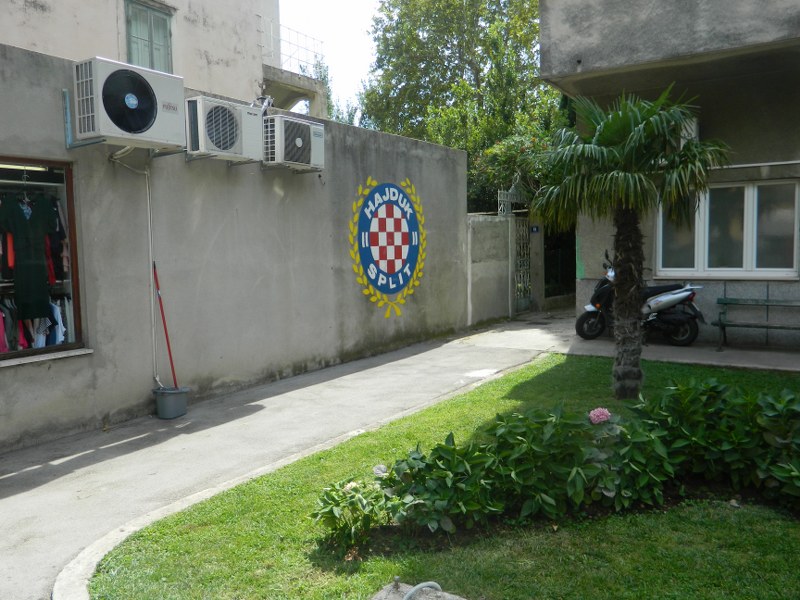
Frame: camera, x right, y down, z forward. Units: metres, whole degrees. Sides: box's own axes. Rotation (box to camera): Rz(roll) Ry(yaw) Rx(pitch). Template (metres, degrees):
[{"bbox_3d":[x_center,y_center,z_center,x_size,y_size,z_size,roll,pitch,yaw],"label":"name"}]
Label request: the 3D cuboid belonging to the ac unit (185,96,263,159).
[{"bbox_3d":[-1.615,-1.546,5.971,0.260,0.474,0.711,2,6,34],"label":"ac unit"}]

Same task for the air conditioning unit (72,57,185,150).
[{"bbox_3d":[-2.148,-1.544,5.208,0.300,0.575,0.787,2,6,34],"label":"air conditioning unit"}]

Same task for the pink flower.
[{"bbox_3d":[1.286,0.741,4.150,0.150,0.115,0.150,1,5,17],"label":"pink flower"}]

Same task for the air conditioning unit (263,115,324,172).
[{"bbox_3d":[-1.092,-1.611,6.747,0.255,0.466,0.641,2,6,34],"label":"air conditioning unit"}]

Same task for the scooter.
[{"bbox_3d":[3.463,-0.015,9.450,1.814,1.300,0.700,2,6,34],"label":"scooter"}]

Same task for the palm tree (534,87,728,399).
[{"bbox_3d":[2.160,-0.522,6.190,1.728,2.916,1.728,1,5,20],"label":"palm tree"}]

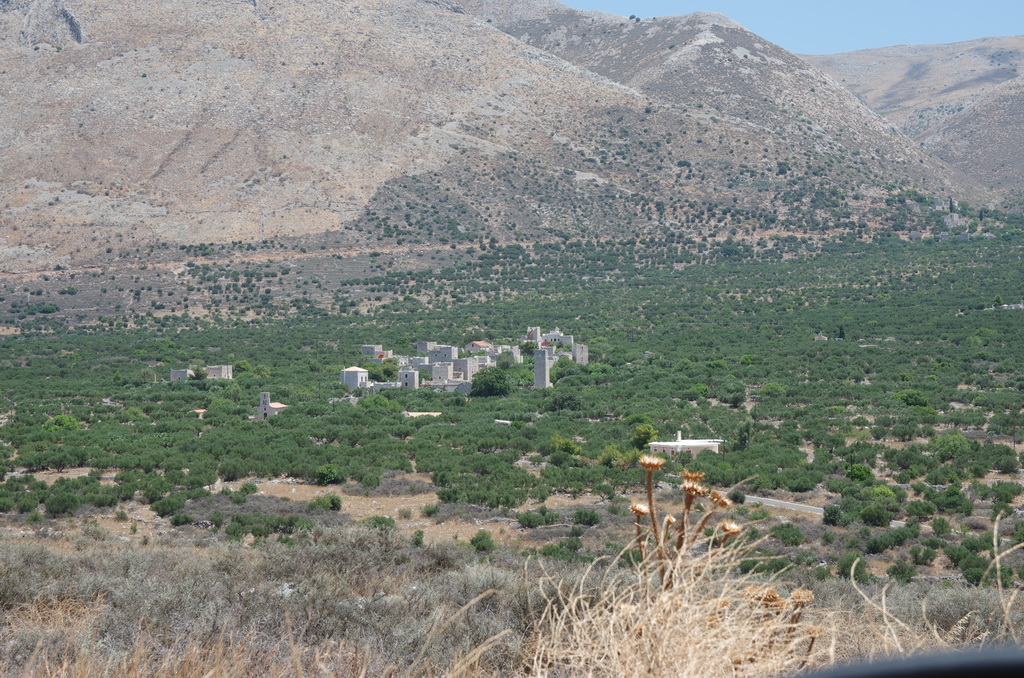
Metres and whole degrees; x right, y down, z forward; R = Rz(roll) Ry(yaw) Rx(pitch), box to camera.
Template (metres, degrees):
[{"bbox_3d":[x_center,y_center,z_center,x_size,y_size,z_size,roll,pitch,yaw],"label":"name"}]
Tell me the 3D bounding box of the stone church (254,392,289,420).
[{"bbox_3d":[-67.788,19.237,600.000,6.800,8.315,10.000,0,1,14],"label":"stone church"}]

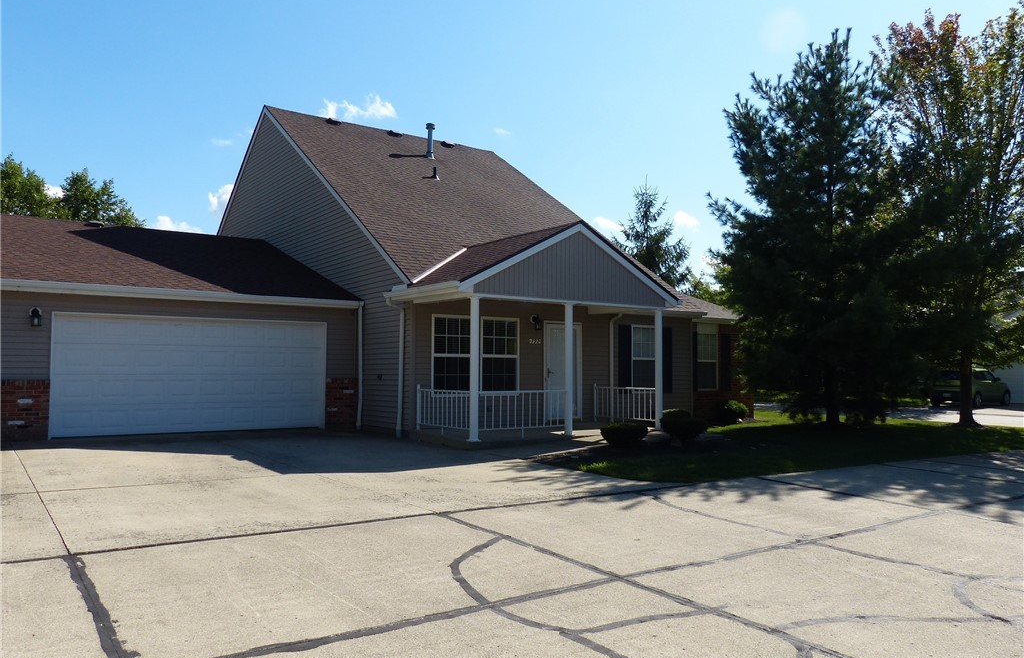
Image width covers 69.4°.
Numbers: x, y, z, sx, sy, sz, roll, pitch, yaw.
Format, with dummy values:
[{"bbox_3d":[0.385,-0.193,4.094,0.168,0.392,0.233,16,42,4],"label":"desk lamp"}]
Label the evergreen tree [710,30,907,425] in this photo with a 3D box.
[{"bbox_3d":[8.050,-2.830,19.850,5.400,10.650,5.300,0,-3,0],"label":"evergreen tree"}]

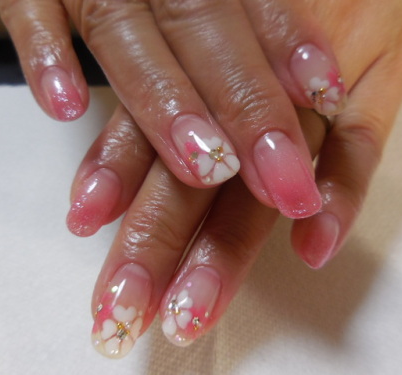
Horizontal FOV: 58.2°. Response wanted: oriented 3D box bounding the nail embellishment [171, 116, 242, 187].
[{"bbox_3d":[0.001,-0.010,0.095,0.011,0.005,0.021,-29,87,-20],"label":"nail embellishment"}]

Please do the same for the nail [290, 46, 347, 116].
[{"bbox_3d":[0.033,-0.030,0.102,0.011,0.005,0.022,-13,82,-15],"label":"nail"}]

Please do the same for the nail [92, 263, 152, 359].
[{"bbox_3d":[-0.019,0.030,0.090,0.012,0.005,0.022,6,74,15],"label":"nail"}]

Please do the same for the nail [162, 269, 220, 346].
[{"bbox_3d":[-0.001,0.031,0.094,0.011,0.005,0.021,15,77,21],"label":"nail"}]

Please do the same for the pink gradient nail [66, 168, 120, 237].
[{"bbox_3d":[-0.029,0.004,0.099,0.011,0.005,0.019,13,82,20],"label":"pink gradient nail"}]

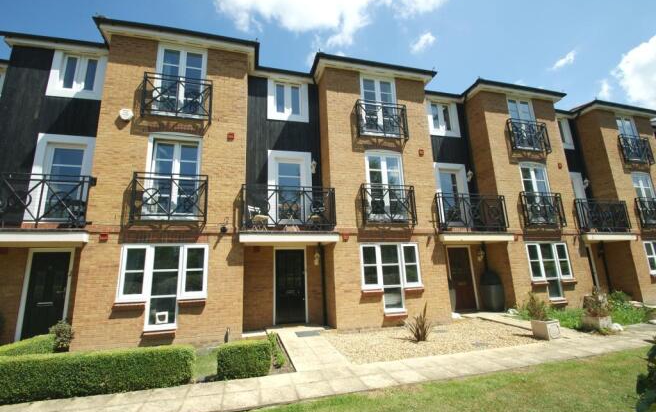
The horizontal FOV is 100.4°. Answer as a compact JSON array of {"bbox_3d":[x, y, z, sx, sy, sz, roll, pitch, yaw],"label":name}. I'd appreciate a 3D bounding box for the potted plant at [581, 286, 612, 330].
[{"bbox_3d":[6.009,2.348,6.177,0.400,0.850,0.400,1,-12,-14],"label":"potted plant"}]

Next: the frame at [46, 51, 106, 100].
[{"bbox_3d":[-6.583,-3.445,7.266,1.280,1.366,0.140,1,-12,-14],"label":"frame"}]

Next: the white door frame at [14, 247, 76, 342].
[{"bbox_3d":[-6.344,2.021,6.152,0.920,2.100,0.100,1,-12,-14],"label":"white door frame"}]

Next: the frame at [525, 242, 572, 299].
[{"bbox_3d":[7.152,2.075,8.768,1.755,1.774,0.140,1,-12,-14],"label":"frame"}]

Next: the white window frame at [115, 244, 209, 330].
[{"bbox_3d":[-3.621,1.783,6.061,1.755,1.774,0.140,1,-12,-14],"label":"white window frame"}]

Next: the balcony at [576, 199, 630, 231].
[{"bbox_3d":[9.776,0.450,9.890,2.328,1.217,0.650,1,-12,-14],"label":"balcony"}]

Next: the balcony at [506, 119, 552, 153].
[{"bbox_3d":[6.933,-2.391,9.420,1.540,1.104,0.180,1,-12,-14],"label":"balcony"}]

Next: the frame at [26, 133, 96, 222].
[{"bbox_3d":[-6.463,-0.670,6.719,1.290,2.251,0.140,1,-12,-14],"label":"frame"}]

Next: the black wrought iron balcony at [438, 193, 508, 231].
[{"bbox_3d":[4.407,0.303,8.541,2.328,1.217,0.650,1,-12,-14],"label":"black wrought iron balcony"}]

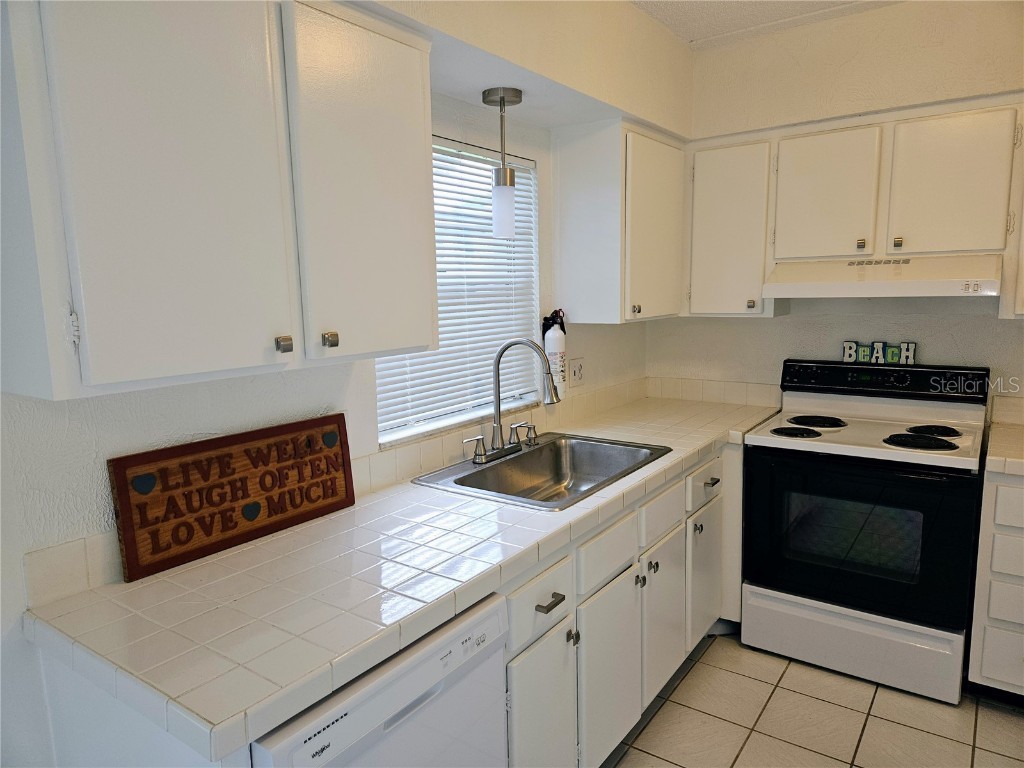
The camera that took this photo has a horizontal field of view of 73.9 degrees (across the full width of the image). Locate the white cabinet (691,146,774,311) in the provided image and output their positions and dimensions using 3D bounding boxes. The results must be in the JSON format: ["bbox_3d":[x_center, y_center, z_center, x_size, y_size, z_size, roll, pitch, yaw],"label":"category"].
[{"bbox_3d":[1.025,-0.679,3.034,0.370,0.720,0.335,5,10,35],"label":"white cabinet"}]

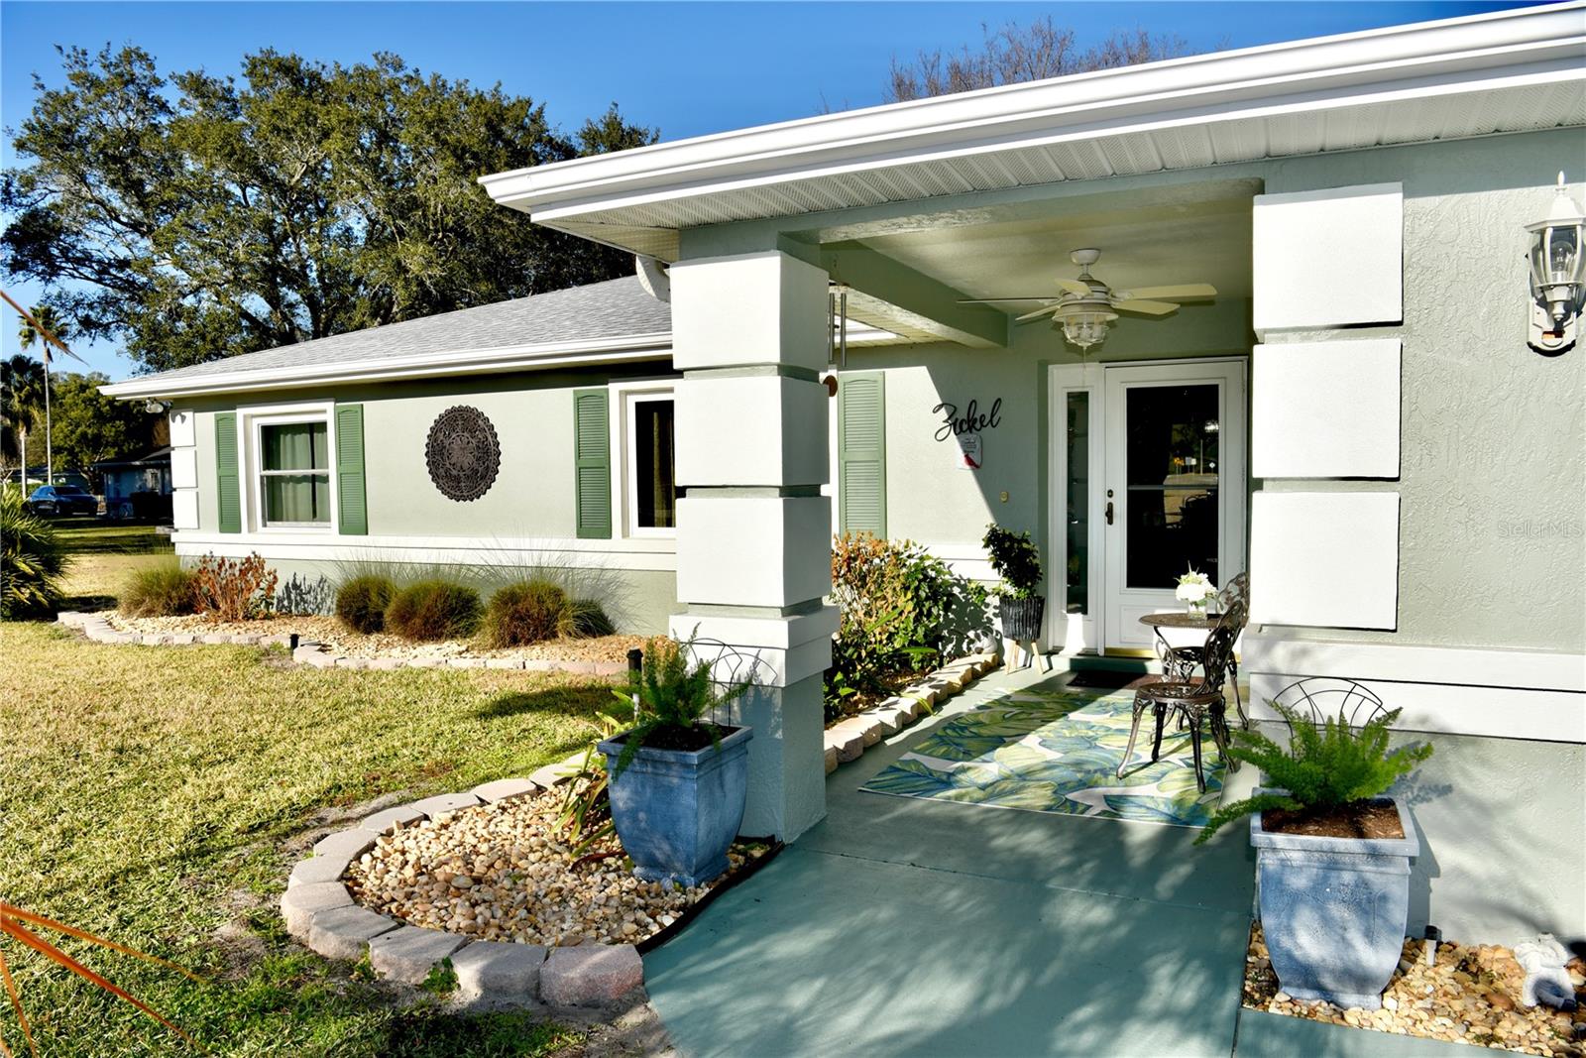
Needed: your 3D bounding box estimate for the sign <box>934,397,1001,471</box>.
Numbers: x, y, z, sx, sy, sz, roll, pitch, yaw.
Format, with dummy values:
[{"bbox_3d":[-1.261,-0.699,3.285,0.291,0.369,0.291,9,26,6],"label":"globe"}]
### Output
[{"bbox_3d":[1.298,-0.705,7.872,0.517,0.552,0.030,1,3,24],"label":"sign"}]

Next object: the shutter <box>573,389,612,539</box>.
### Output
[{"bbox_3d":[-1.725,-0.557,9.157,0.375,1.290,0.040,1,3,25],"label":"shutter"}]

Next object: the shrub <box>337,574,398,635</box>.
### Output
[{"bbox_3d":[-3.971,0.698,9.850,0.570,0.550,0.570,1,3,24],"label":"shrub"}]

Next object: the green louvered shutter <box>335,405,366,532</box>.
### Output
[{"bbox_3d":[-4.335,-0.574,10.418,0.375,1.282,0.040,1,3,25],"label":"green louvered shutter"}]

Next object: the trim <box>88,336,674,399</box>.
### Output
[{"bbox_3d":[-4.243,-1.472,9.944,7.377,0.180,0.150,1,3,26],"label":"trim"}]

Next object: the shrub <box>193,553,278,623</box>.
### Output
[{"bbox_3d":[-5.568,0.578,10.579,0.855,0.684,0.741,1,3,25],"label":"shrub"}]

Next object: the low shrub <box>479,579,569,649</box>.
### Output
[{"bbox_3d":[-2.246,0.674,8.931,0.750,0.541,0.750,-1,3,0],"label":"low shrub"}]

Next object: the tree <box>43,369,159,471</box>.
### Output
[{"bbox_3d":[-39.711,-4.965,61.000,6.400,8.200,6.400,-2,3,-35],"label":"tree"}]

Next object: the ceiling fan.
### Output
[{"bbox_3d":[1.490,-1.194,5.405,1.300,0.511,1.300,1,3,25],"label":"ceiling fan"}]

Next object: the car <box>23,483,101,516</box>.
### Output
[{"bbox_3d":[-39.378,-1.549,57.000,1.850,1.580,4.600,-1,3,-10],"label":"car"}]

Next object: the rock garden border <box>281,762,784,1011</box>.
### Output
[{"bbox_3d":[-0.862,1.217,3.946,1.766,0.140,2.001,1,3,25],"label":"rock garden border"}]

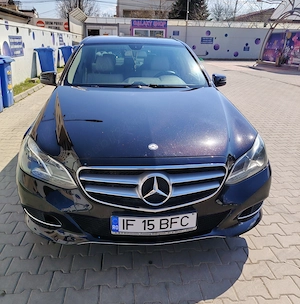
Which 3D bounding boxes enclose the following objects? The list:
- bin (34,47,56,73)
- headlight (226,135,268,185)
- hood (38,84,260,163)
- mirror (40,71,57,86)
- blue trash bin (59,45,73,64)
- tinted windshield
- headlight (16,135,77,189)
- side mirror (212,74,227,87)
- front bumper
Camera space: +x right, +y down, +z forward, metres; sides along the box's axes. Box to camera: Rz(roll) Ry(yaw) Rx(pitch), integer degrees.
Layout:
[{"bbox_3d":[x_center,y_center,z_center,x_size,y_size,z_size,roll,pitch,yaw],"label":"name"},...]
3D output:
[{"bbox_3d":[-3.595,-3.037,9.541,0.730,1.070,0.580,-1,22,-6],"label":"bin"},{"bbox_3d":[0.672,0.023,2.013,0.420,0.220,0.540,-1,22,-6],"label":"headlight"},{"bbox_3d":[-0.042,-0.265,2.238,1.640,0.300,1.400,-1,22,-6],"label":"hood"},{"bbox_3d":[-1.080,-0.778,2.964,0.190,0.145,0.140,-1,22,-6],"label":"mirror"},{"bbox_3d":[-4.009,-4.585,13.314,0.730,1.070,0.580,-1,22,-6],"label":"blue trash bin"},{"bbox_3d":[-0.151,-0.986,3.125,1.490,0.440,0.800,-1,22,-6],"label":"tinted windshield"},{"bbox_3d":[-0.680,0.056,1.873,0.420,0.220,0.540,-1,22,-6],"label":"headlight"},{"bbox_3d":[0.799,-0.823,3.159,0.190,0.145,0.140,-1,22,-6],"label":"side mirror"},{"bbox_3d":[0.002,0.290,1.938,1.820,0.480,0.580,-1,22,-6],"label":"front bumper"}]

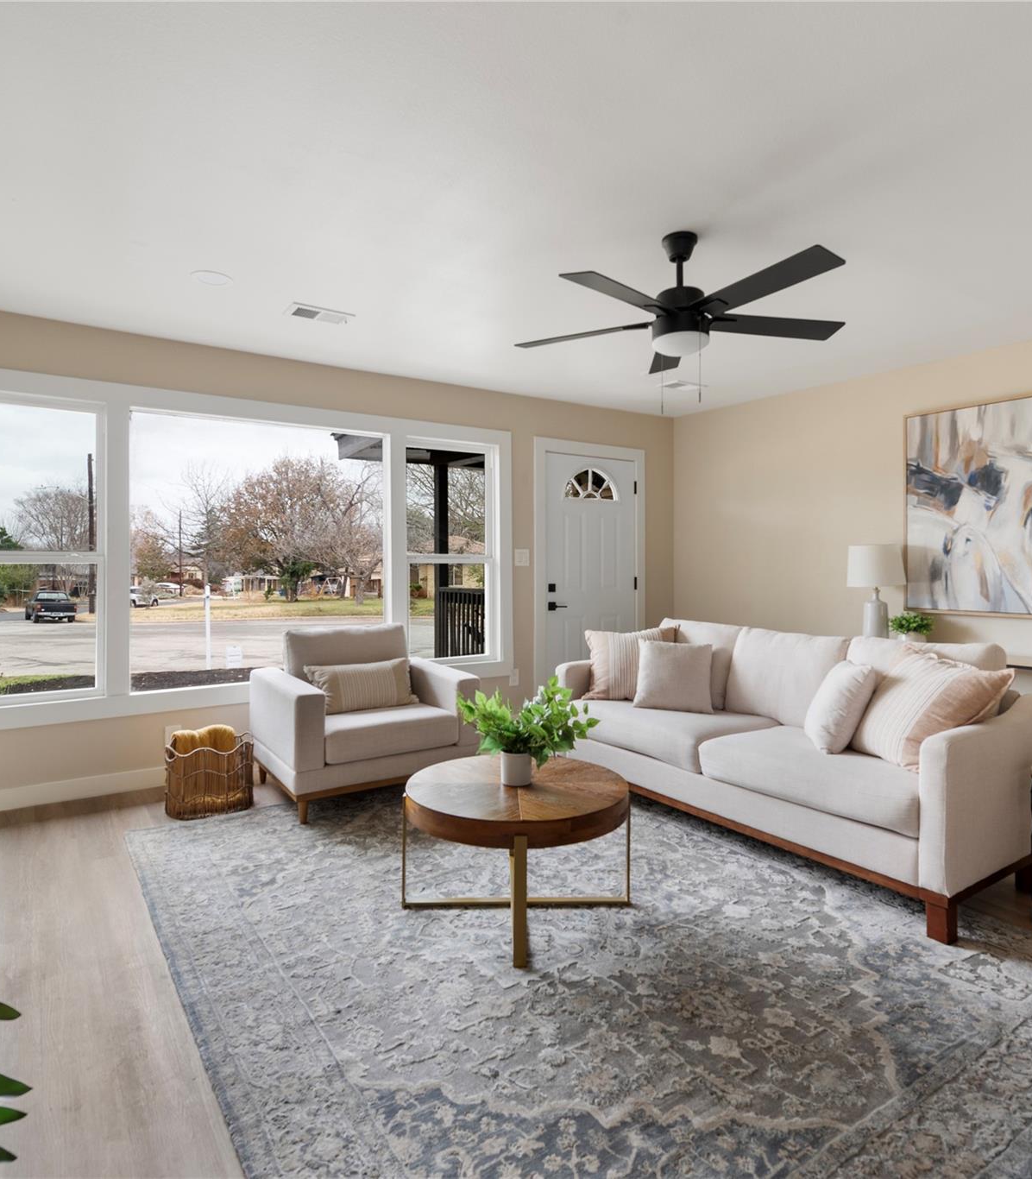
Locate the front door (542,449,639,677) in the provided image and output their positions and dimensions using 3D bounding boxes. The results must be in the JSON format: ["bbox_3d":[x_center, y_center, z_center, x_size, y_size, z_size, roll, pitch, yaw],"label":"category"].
[{"bbox_3d":[0.598,0.008,5.782,0.915,2.050,0.050,-1,2,-34],"label":"front door"}]

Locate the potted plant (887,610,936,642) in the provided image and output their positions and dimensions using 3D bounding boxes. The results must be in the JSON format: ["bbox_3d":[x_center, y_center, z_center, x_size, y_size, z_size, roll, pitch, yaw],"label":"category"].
[{"bbox_3d":[2.347,0.251,4.351,0.240,0.235,0.250,-1,2,-34],"label":"potted plant"}]

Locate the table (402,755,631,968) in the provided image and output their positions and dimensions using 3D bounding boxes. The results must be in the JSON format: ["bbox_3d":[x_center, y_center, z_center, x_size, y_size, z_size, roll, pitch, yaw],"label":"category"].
[{"bbox_3d":[0.006,0.921,2.643,0.830,0.427,0.830,0,2,-1],"label":"table"}]

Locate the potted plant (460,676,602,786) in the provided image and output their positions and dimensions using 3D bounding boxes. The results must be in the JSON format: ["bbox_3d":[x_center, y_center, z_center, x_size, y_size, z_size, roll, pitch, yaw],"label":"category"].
[{"bbox_3d":[0.044,0.493,2.604,0.490,0.380,0.430,0,2,0],"label":"potted plant"}]

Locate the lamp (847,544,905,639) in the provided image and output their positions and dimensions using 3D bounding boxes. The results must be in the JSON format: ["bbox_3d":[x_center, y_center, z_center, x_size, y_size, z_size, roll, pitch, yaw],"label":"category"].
[{"bbox_3d":[2.252,0.039,4.632,0.330,0.645,0.330,-1,2,-34],"label":"lamp"}]

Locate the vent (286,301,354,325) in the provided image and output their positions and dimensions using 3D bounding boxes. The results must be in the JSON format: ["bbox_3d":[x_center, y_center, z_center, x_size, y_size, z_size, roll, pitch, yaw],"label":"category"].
[{"bbox_3d":[-0.961,-1.347,3.627,0.315,0.020,0.185,-1,2,-34],"label":"vent"}]

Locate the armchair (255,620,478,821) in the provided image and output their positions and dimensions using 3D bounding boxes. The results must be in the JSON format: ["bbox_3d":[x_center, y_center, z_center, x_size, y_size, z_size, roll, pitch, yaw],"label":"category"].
[{"bbox_3d":[-0.825,0.649,3.999,0.980,0.845,0.840,-1,2,-33],"label":"armchair"}]

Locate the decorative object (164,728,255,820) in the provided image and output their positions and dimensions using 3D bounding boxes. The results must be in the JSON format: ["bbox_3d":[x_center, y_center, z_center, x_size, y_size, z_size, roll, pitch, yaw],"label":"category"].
[{"bbox_3d":[-1.526,0.904,3.692,0.385,0.400,0.240,-1,2,-34],"label":"decorative object"}]

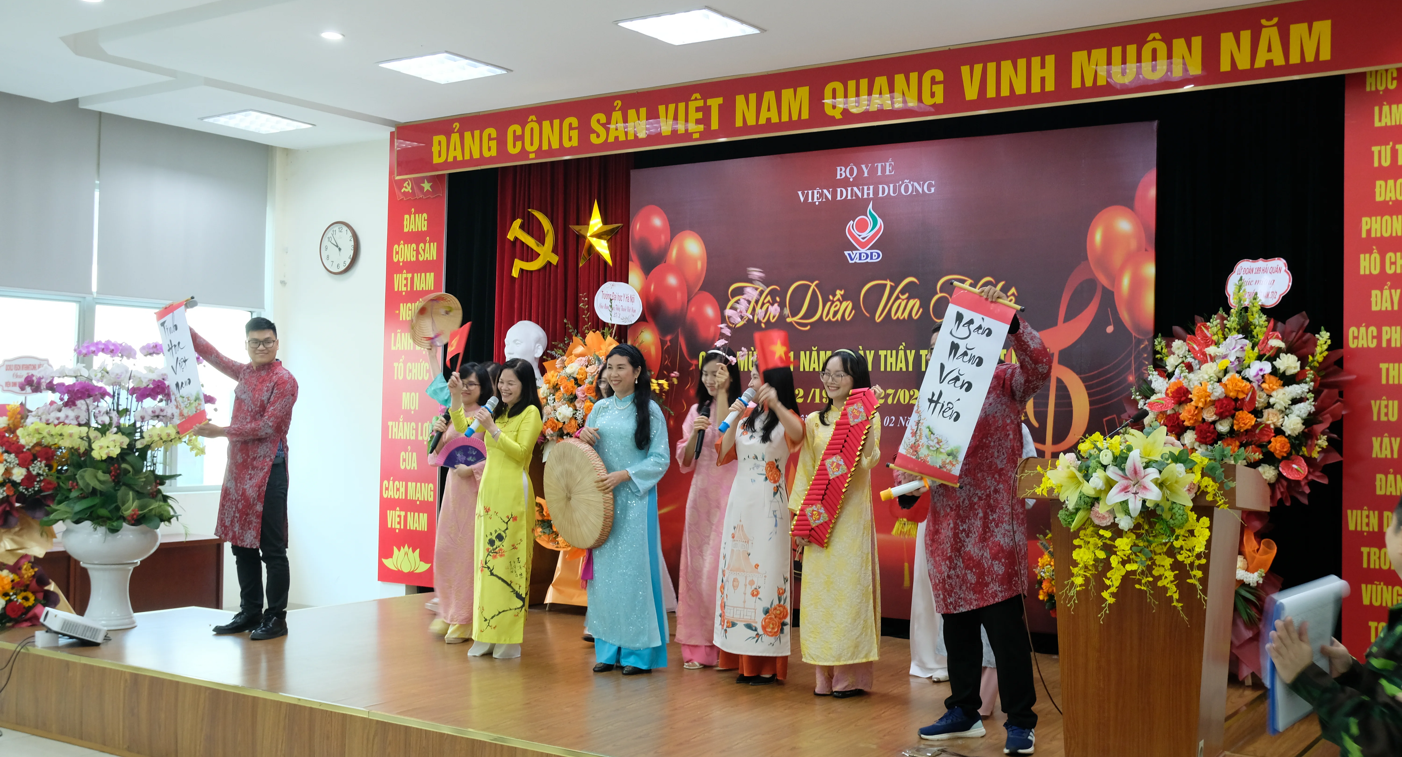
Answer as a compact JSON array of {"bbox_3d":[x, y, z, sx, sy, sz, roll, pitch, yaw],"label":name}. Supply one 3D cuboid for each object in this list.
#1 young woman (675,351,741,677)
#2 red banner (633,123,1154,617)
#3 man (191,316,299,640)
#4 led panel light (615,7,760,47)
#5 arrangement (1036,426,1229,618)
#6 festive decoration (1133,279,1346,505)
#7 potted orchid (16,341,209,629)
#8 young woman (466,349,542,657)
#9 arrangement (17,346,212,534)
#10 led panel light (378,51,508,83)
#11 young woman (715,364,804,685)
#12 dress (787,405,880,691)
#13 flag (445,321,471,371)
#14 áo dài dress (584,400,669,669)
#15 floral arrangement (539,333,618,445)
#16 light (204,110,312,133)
[{"bbox_3d":[0.055,0.644,7.291,0.470,1.600,0.380,0,-2,33],"label":"young woman"},{"bbox_3d":[0.946,0.011,8.547,3.480,2.760,0.060,0,-2,34],"label":"red banner"},{"bbox_3d":[-2.522,0.538,7.986,0.600,1.760,0.500,0,-2,45],"label":"man"},{"bbox_3d":[-0.059,-1.938,7.858,0.600,0.050,0.600,0,-2,34],"label":"led panel light"},{"bbox_3d":[1.385,0.460,4.620,0.580,0.560,0.360,0,-2,34],"label":"arrangement"},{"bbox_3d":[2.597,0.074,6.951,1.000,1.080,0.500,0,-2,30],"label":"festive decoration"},{"bbox_3d":[-3.351,0.599,8.239,1.060,1.620,0.920,0,-2,34],"label":"potted orchid"},{"bbox_3d":[-1.051,0.666,7.487,0.450,1.549,0.400,0,-2,43],"label":"young woman"},{"bbox_3d":[-3.434,0.346,8.420,1.080,1.100,0.920,0,-2,23],"label":"arrangement"},{"bbox_3d":[-1.595,-1.954,8.972,0.600,0.060,0.600,0,-2,34],"label":"led panel light"},{"bbox_3d":[0.276,0.672,6.862,0.480,1.530,0.400,0,-2,36],"label":"young woman"},{"bbox_3d":[0.633,0.779,6.688,0.460,1.284,0.340,0,-2,35],"label":"dress"},{"bbox_3d":[-1.216,-0.159,7.220,0.050,0.200,0.200,16,0,-38],"label":"flag"},{"bbox_3d":[-0.370,0.728,7.153,0.480,1.370,0.360,0,-2,38],"label":"áo dài dress"},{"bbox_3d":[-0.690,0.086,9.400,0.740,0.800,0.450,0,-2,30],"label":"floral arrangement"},{"bbox_3d":[-3.172,-1.853,10.312,0.600,0.050,0.600,0,-2,34],"label":"light"}]

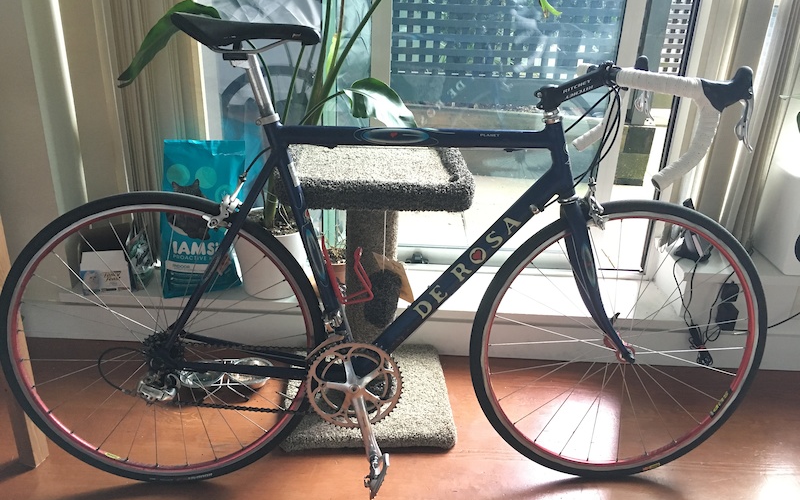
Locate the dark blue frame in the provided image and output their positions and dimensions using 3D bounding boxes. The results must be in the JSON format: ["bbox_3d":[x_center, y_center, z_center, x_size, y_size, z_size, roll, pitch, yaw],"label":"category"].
[{"bbox_3d":[0.010,0.006,1.406,1.010,0.615,0.140,1,17,-5],"label":"dark blue frame"}]

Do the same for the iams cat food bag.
[{"bbox_3d":[-0.580,-0.097,1.994,0.235,0.455,0.120,-1,24,-8],"label":"iams cat food bag"}]

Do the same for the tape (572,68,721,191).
[{"bbox_3d":[0.464,-0.263,1.360,0.148,0.205,0.455,1,17,-5],"label":"tape"}]

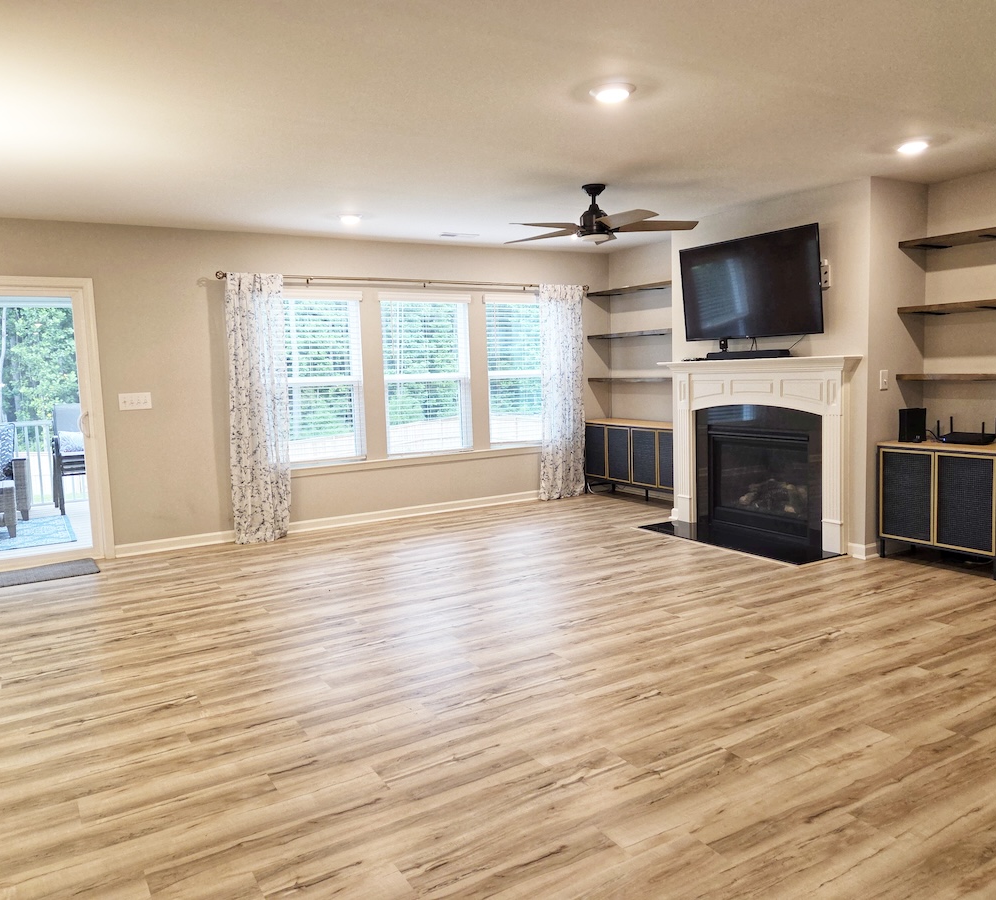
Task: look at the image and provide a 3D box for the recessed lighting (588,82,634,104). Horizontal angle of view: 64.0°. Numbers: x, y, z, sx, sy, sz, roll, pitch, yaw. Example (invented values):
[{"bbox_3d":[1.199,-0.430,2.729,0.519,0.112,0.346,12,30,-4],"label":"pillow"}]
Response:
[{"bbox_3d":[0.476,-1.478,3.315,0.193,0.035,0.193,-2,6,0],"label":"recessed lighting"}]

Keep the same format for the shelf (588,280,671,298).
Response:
[{"bbox_3d":[1.447,-1.518,7.470,0.280,0.040,1.610,-5,7,-31],"label":"shelf"}]

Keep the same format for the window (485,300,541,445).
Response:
[{"bbox_3d":[0.265,-0.764,7.780,0.885,1.435,0.100,-5,7,-31],"label":"window"}]

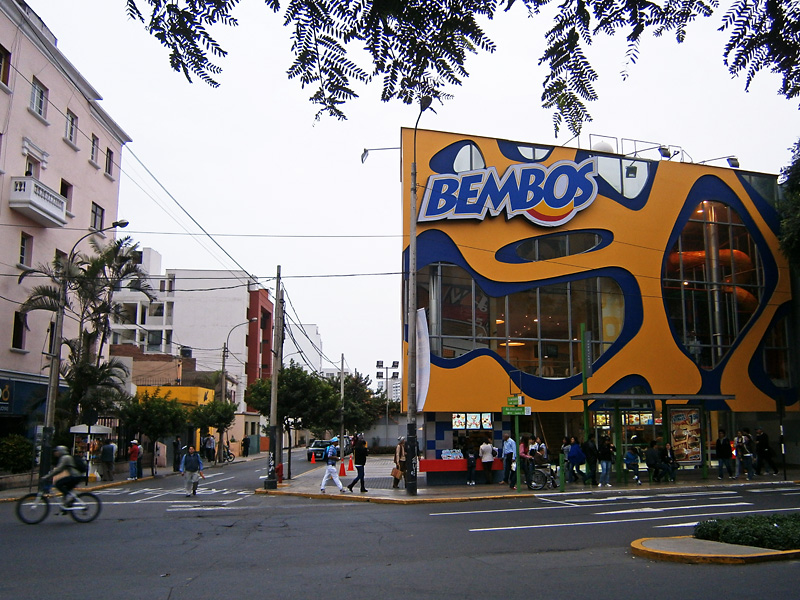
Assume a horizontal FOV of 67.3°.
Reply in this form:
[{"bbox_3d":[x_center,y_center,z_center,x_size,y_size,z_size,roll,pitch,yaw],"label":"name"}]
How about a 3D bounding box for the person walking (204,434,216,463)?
[{"bbox_3d":[-11.927,9.384,37.989,0.520,1.719,0.400,2,-13,-9],"label":"person walking"}]

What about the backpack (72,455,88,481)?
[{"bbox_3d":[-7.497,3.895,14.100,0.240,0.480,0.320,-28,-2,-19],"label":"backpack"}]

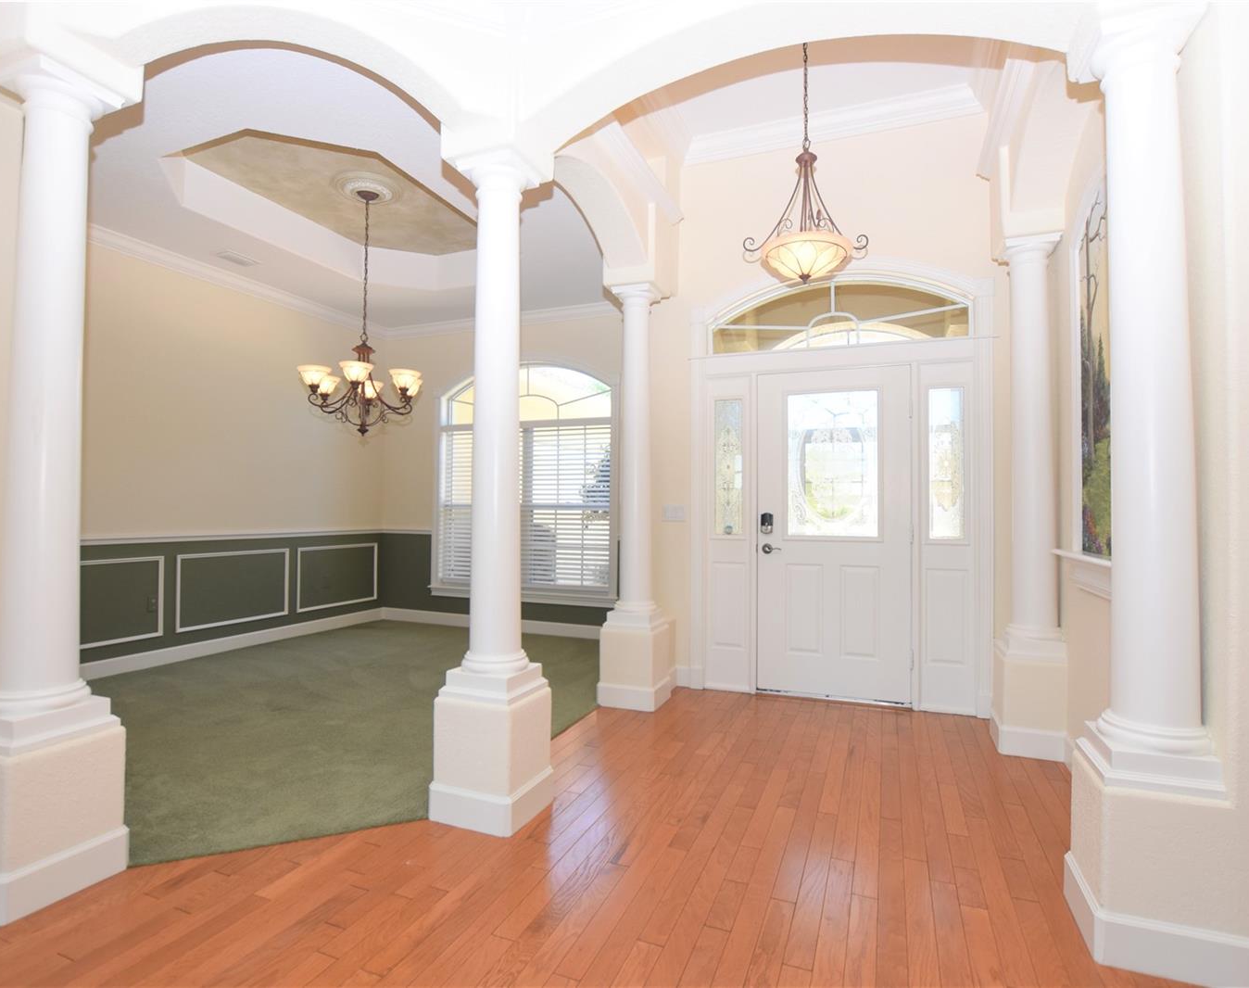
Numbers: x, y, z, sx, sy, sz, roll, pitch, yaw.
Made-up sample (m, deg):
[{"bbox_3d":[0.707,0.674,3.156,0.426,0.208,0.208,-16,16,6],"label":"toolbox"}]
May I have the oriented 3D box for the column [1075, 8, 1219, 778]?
[{"bbox_3d":[1.436,-0.262,1.722,0.273,2.055,0.300,0,-1,21],"label":"column"}]

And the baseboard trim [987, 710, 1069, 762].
[{"bbox_3d":[1.989,1.195,3.068,0.278,0.122,0.310,0,-1,21],"label":"baseboard trim"}]

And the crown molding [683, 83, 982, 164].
[{"bbox_3d":[1.248,-2.304,3.874,1.793,0.155,0.110,0,-1,21],"label":"crown molding"}]

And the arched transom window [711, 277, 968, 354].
[{"bbox_3d":[1.306,-1.142,3.896,1.522,0.435,0.090,0,-1,21],"label":"arched transom window"}]

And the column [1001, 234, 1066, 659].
[{"bbox_3d":[2.021,-0.228,3.106,0.275,2.050,0.295,0,-1,21],"label":"column"}]

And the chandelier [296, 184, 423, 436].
[{"bbox_3d":[-1.740,-1.223,4.142,0.760,1.665,0.760,0,-1,21],"label":"chandelier"}]

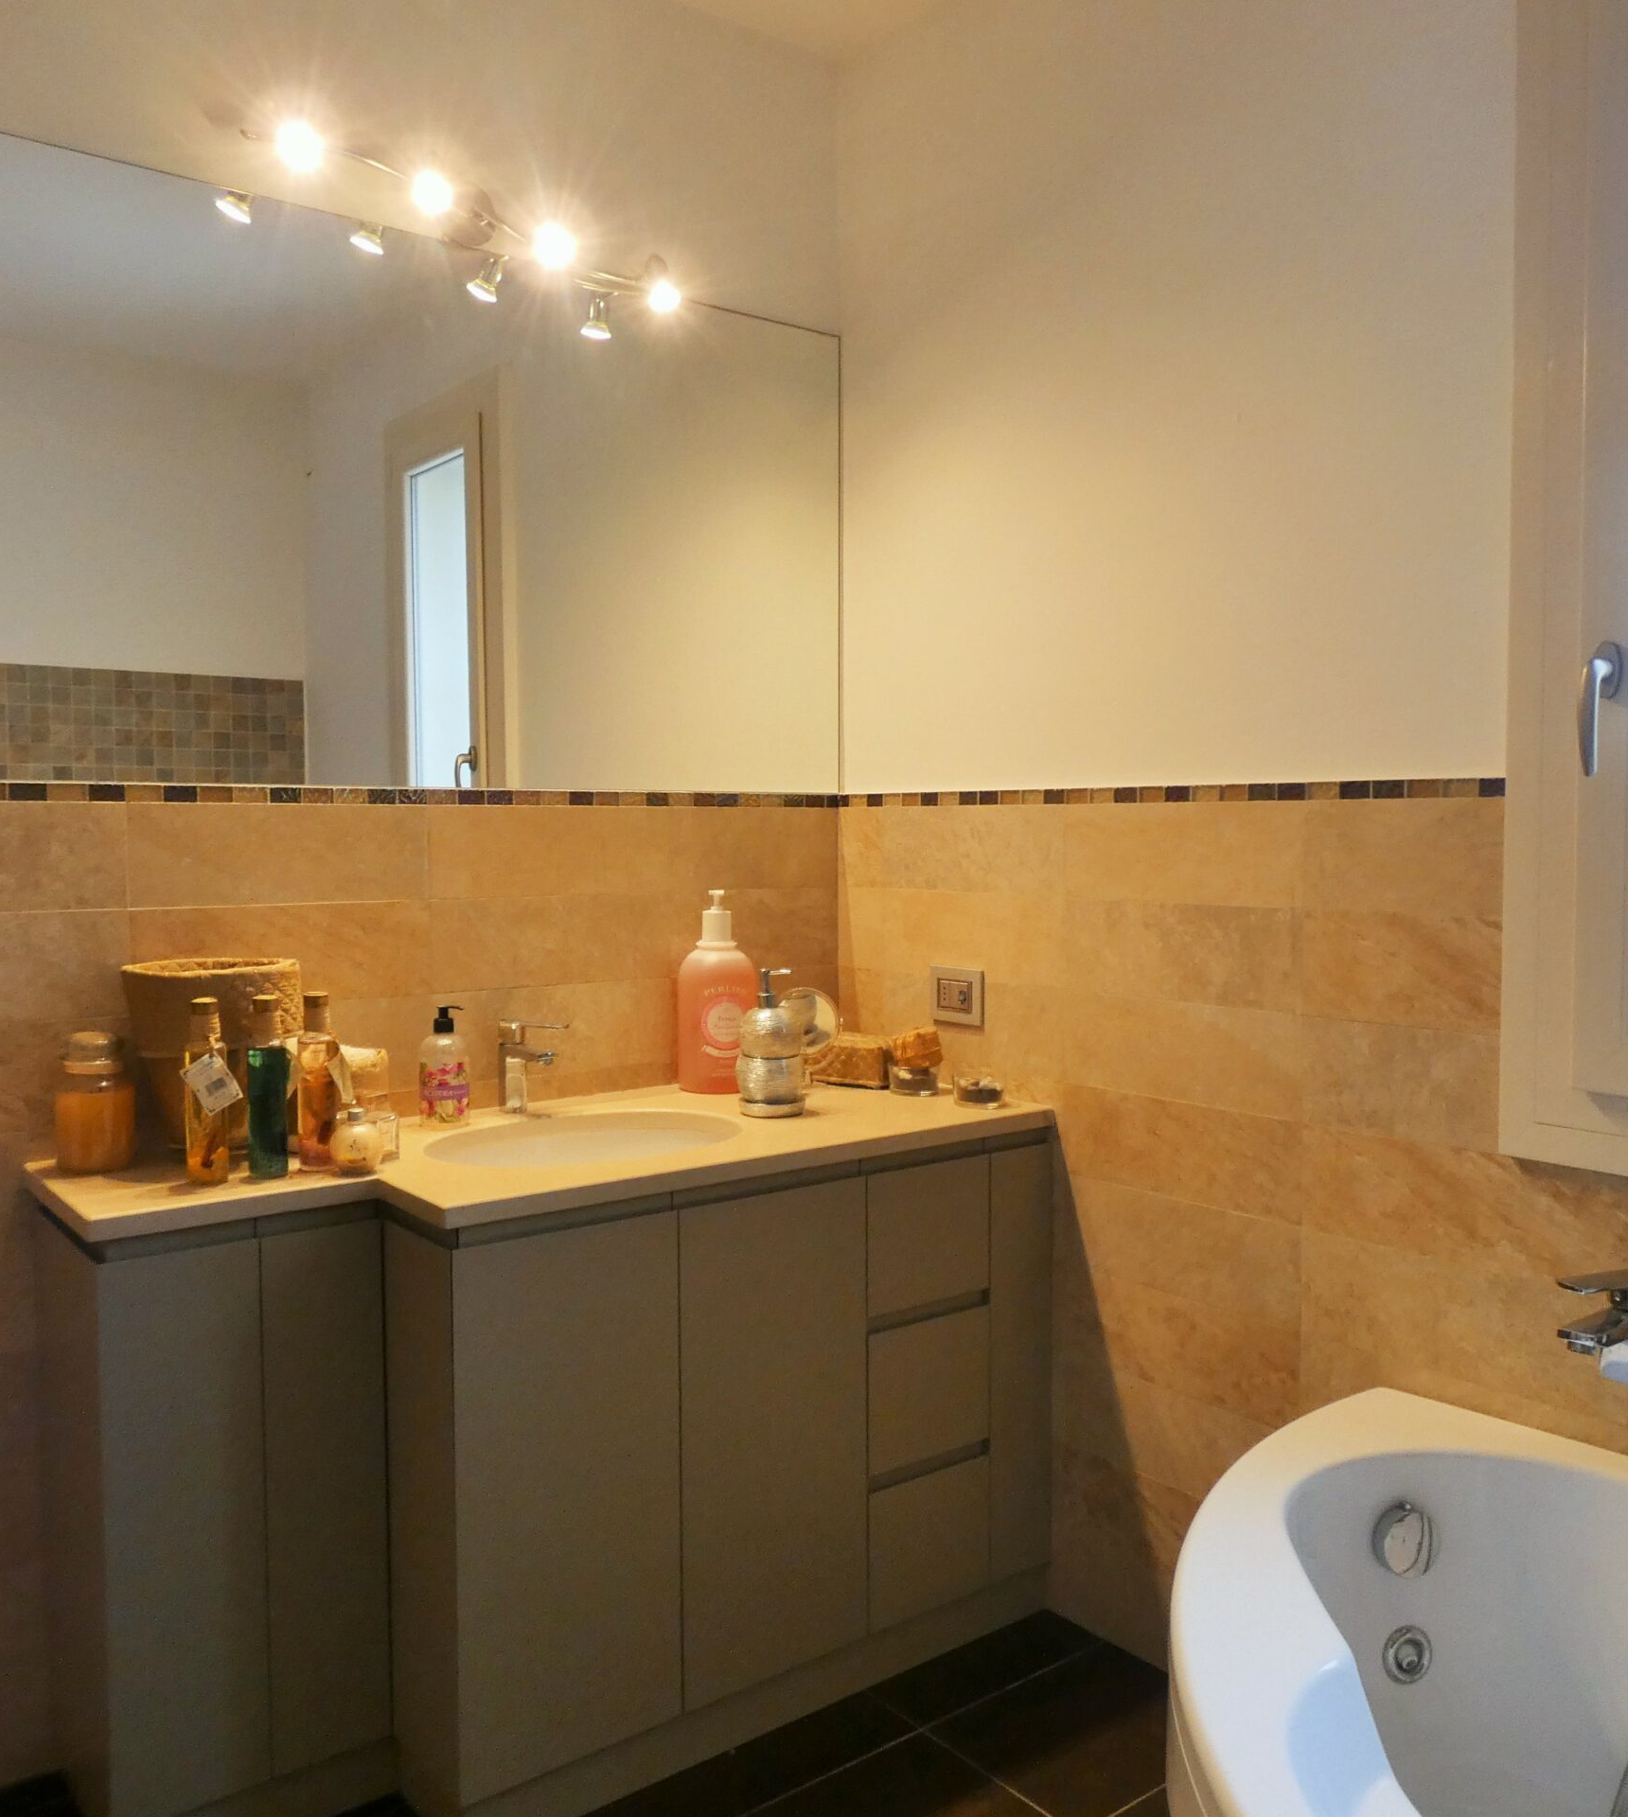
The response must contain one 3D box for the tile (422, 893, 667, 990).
[{"bbox_3d":[-0.450,0.058,2.435,0.457,0.156,0.010,-2,4,-35],"label":"tile"}]

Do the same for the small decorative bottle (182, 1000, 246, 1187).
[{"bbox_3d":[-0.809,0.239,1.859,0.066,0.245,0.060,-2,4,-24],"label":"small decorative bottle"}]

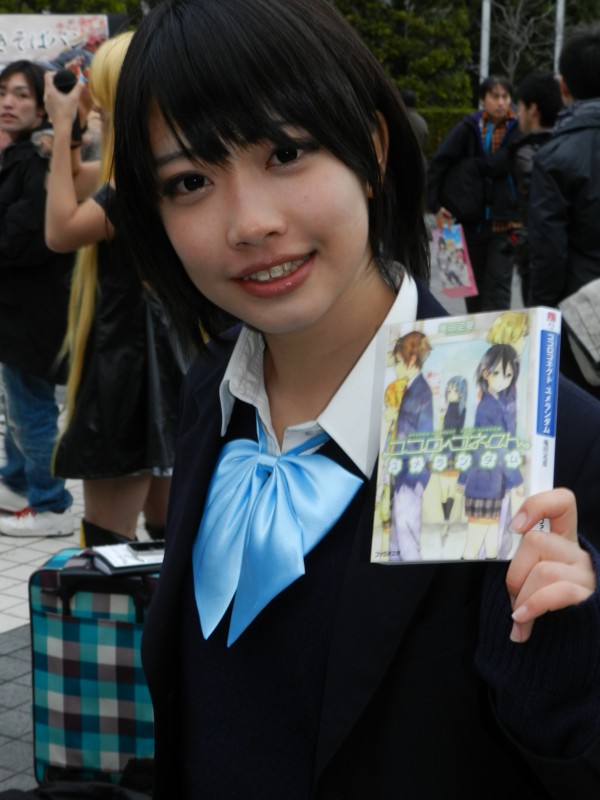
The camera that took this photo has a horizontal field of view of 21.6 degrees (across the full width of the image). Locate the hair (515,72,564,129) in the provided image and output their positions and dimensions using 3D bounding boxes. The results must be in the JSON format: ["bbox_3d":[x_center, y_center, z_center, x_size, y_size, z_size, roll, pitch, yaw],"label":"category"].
[{"bbox_3d":[1.011,-1.265,6.650,0.185,0.225,0.210,-10,16,-42],"label":"hair"}]

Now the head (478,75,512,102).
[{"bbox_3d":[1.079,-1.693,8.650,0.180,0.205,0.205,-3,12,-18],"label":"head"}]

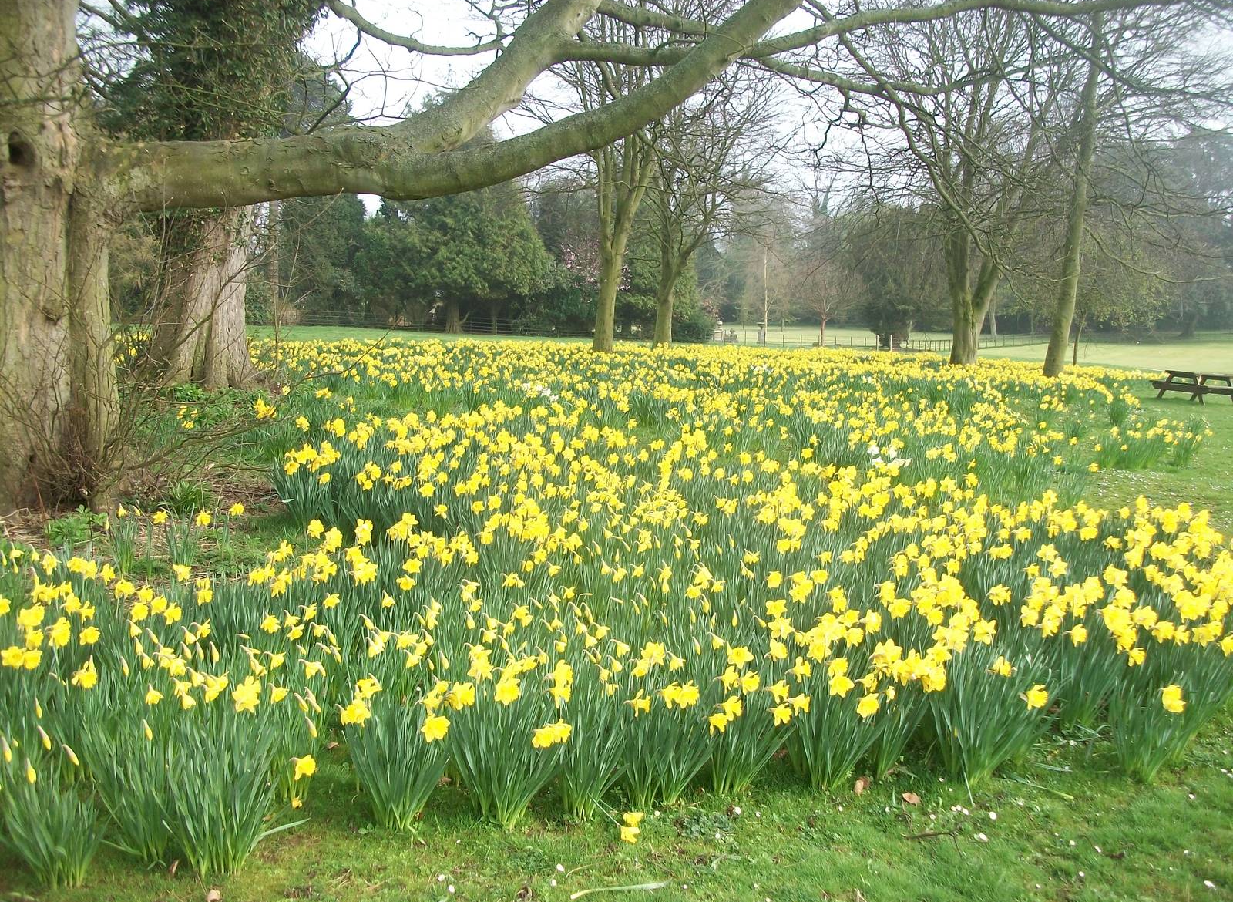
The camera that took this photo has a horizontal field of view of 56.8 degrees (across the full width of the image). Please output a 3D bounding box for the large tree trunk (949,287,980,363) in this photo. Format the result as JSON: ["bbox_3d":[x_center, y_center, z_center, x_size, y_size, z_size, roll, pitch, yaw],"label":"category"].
[{"bbox_3d":[11.593,-4.143,38.000,1.000,2.750,0.880,1,6,0],"label":"large tree trunk"}]

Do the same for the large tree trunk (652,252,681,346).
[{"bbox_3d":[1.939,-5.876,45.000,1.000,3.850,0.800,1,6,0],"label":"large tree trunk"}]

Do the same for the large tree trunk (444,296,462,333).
[{"bbox_3d":[-10.200,-8.490,71.000,1.100,2.350,1.000,1,6,0],"label":"large tree trunk"}]

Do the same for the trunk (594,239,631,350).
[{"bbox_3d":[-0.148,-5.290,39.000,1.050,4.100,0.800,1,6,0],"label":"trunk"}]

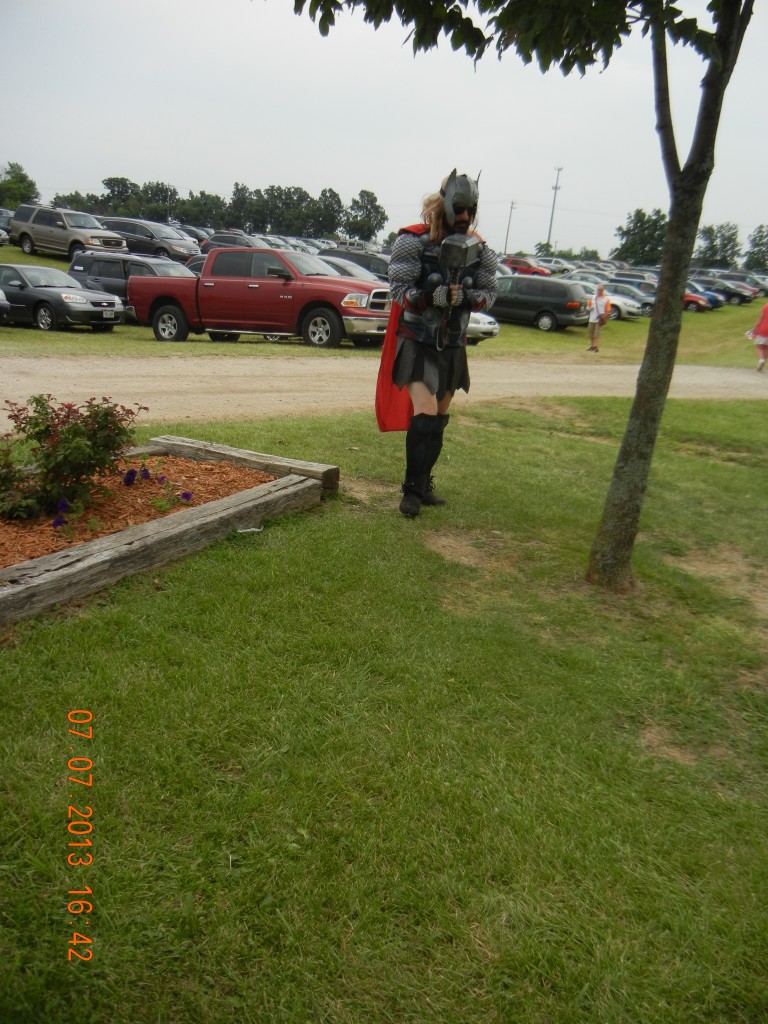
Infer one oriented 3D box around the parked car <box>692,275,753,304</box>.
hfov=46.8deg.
[{"bbox_3d":[20.600,-13.750,55.200,4.750,1.460,1.800,14,20,29],"label":"parked car"}]

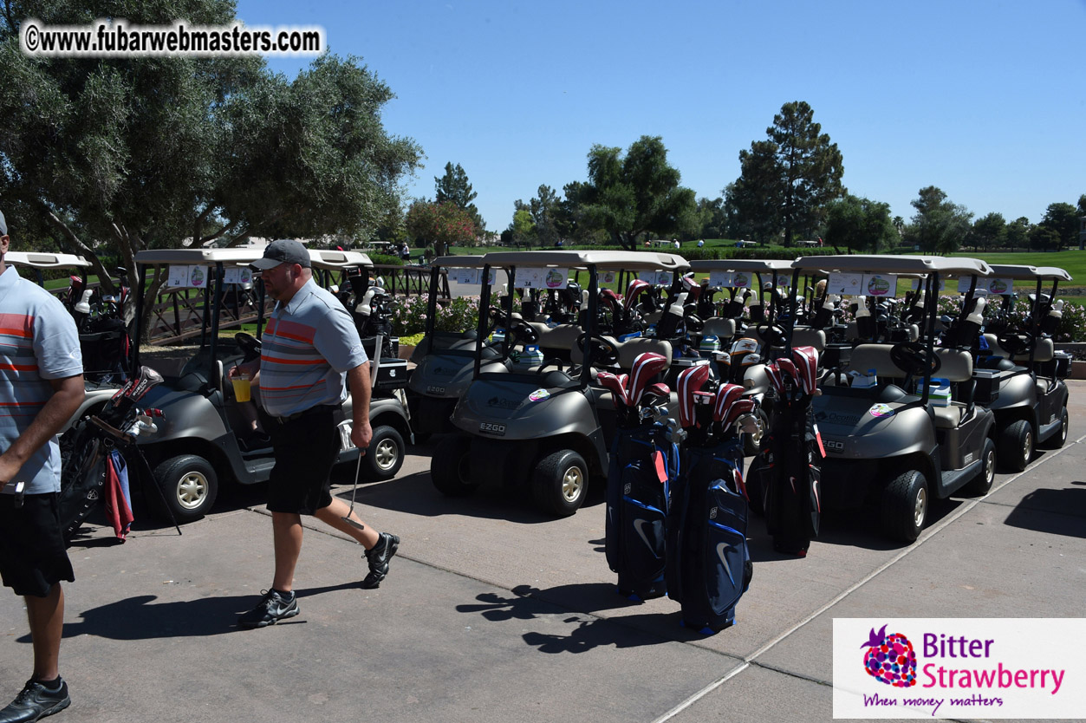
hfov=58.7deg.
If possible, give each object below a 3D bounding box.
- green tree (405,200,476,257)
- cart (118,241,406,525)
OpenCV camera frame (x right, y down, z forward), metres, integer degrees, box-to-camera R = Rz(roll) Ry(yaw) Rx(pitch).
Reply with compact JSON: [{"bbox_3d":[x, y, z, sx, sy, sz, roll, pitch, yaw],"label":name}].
[{"bbox_3d":[-6.949,-8.818,65.000,4.790,4.150,4.790,1,5,0],"label":"green tree"},{"bbox_3d":[-2.192,0.077,7.283,1.200,1.790,2.400,5,7,37],"label":"cart"}]

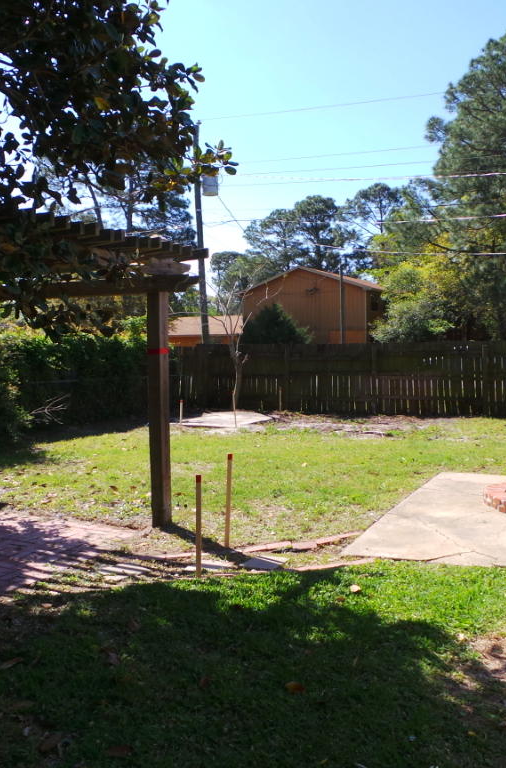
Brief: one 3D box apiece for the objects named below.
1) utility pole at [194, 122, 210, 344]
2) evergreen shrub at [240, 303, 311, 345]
[{"bbox_3d":[-1.700,-4.141,23.000,0.240,9.400,0.240,-2,2,0],"label":"utility pole"},{"bbox_3d":[0.899,-1.217,24.972,2.800,3.462,2.800,0,2,0],"label":"evergreen shrub"}]

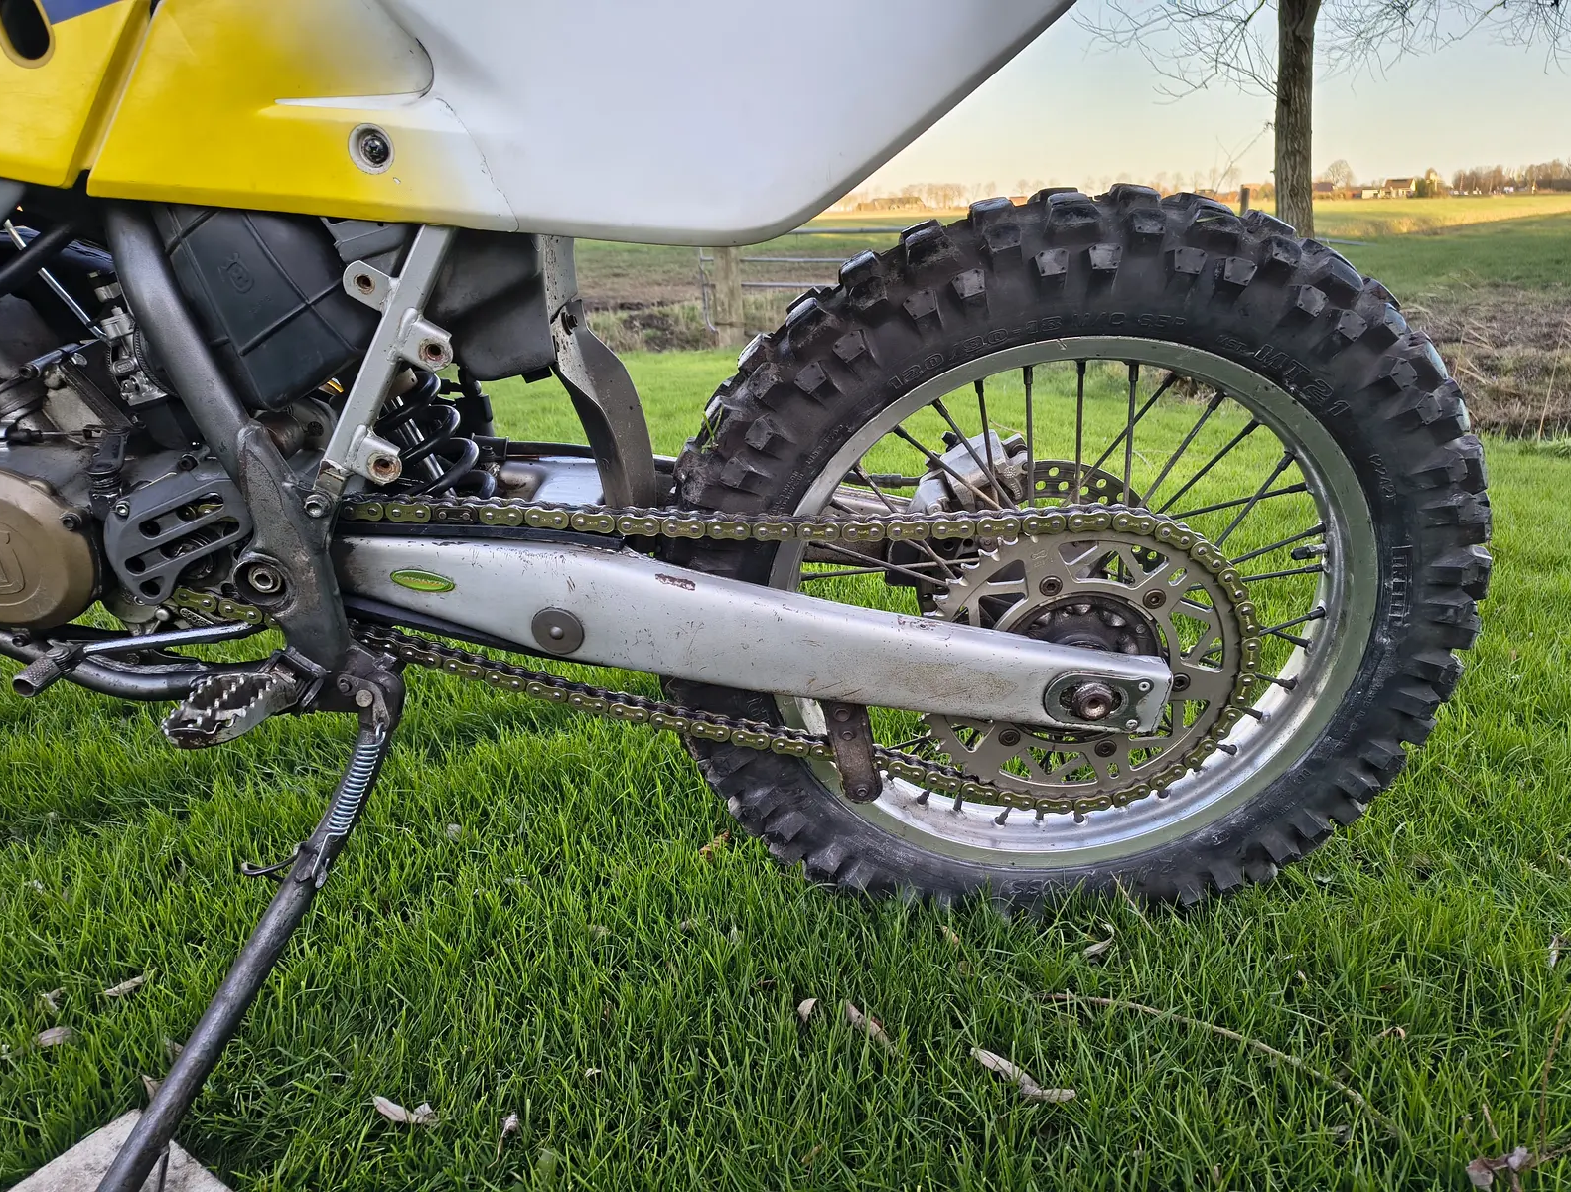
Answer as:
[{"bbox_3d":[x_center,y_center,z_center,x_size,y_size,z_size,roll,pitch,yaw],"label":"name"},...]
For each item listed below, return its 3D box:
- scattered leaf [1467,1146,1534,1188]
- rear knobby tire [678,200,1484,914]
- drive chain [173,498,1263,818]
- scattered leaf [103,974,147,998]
[{"bbox_3d":[0.493,0.394,0.759,0.047,0.016,0.028,-5,20,-11],"label":"scattered leaf"},{"bbox_3d":[0.225,0.016,0.916,0.673,0.673,0.125,-1,28,1],"label":"rear knobby tire"},{"bbox_3d":[-0.056,0.054,0.838,0.827,0.270,0.022,0,28,0],"label":"drive chain"},{"bbox_3d":[-0.584,0.345,0.975,0.013,0.010,0.033,14,25,38],"label":"scattered leaf"}]

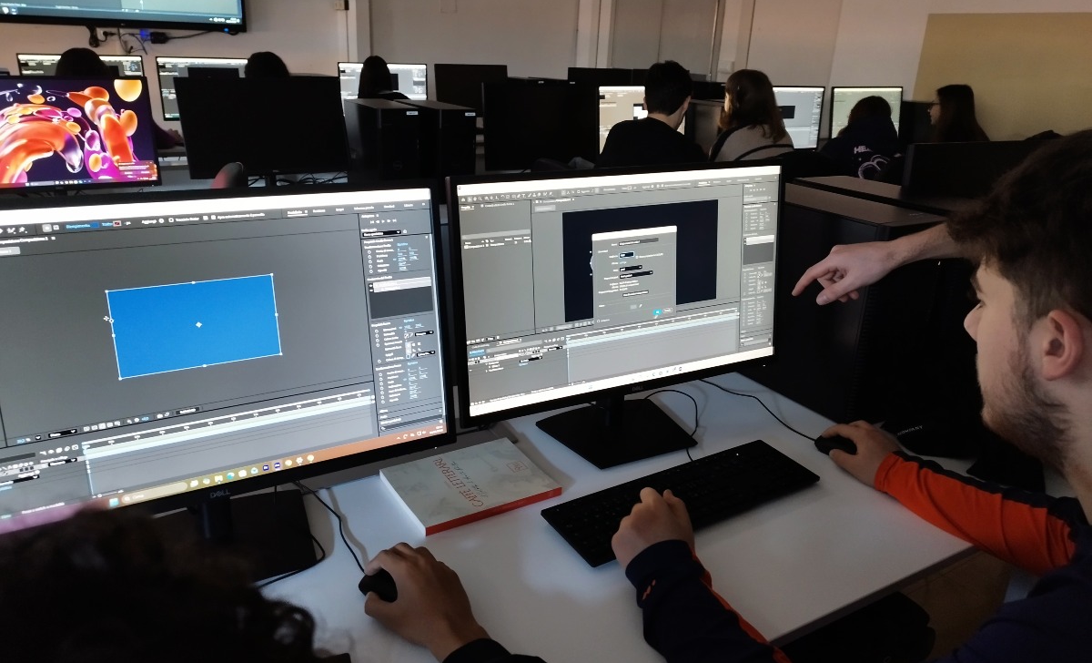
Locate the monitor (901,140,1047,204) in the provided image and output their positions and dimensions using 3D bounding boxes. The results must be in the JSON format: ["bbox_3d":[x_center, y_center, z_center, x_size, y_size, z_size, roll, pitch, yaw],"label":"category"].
[{"bbox_3d":[1.005,-0.213,1.779,0.610,0.450,0.190,-9,23,-27],"label":"monitor"}]

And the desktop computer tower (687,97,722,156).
[{"bbox_3d":[0.802,-0.983,3.902,0.173,0.373,0.410,-10,25,-30],"label":"desktop computer tower"}]

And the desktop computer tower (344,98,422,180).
[{"bbox_3d":[-0.659,-0.734,3.092,0.173,0.373,0.410,-9,24,-28],"label":"desktop computer tower"}]

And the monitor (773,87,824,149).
[{"bbox_3d":[1.283,-1.165,4.302,0.611,0.462,0.190,-9,24,-27],"label":"monitor"}]

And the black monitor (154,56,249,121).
[{"bbox_3d":[-2.058,-1.456,4.719,0.610,0.450,0.190,-9,24,-28],"label":"black monitor"}]

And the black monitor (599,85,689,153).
[{"bbox_3d":[0.458,-0.973,3.727,0.610,0.450,0.190,-13,26,-35],"label":"black monitor"}]

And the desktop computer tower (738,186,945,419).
[{"bbox_3d":[0.530,-0.082,1.545,0.173,0.374,0.410,-11,25,-31],"label":"desktop computer tower"}]

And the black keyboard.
[{"bbox_3d":[0.215,0.247,1.144,0.440,0.022,0.128,-11,27,-30],"label":"black keyboard"}]

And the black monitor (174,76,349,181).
[{"bbox_3d":[-1.094,-0.752,2.967,0.610,0.450,0.190,-12,25,-34],"label":"black monitor"}]

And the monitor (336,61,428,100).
[{"bbox_3d":[-1.089,-1.561,5.106,0.610,0.450,0.190,-10,24,-30],"label":"monitor"}]

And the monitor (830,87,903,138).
[{"bbox_3d":[1.922,-1.250,4.627,0.610,0.450,0.190,-9,23,-27],"label":"monitor"}]

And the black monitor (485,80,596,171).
[{"bbox_3d":[-0.040,-0.912,3.507,0.611,0.462,0.190,-10,24,-29],"label":"black monitor"}]

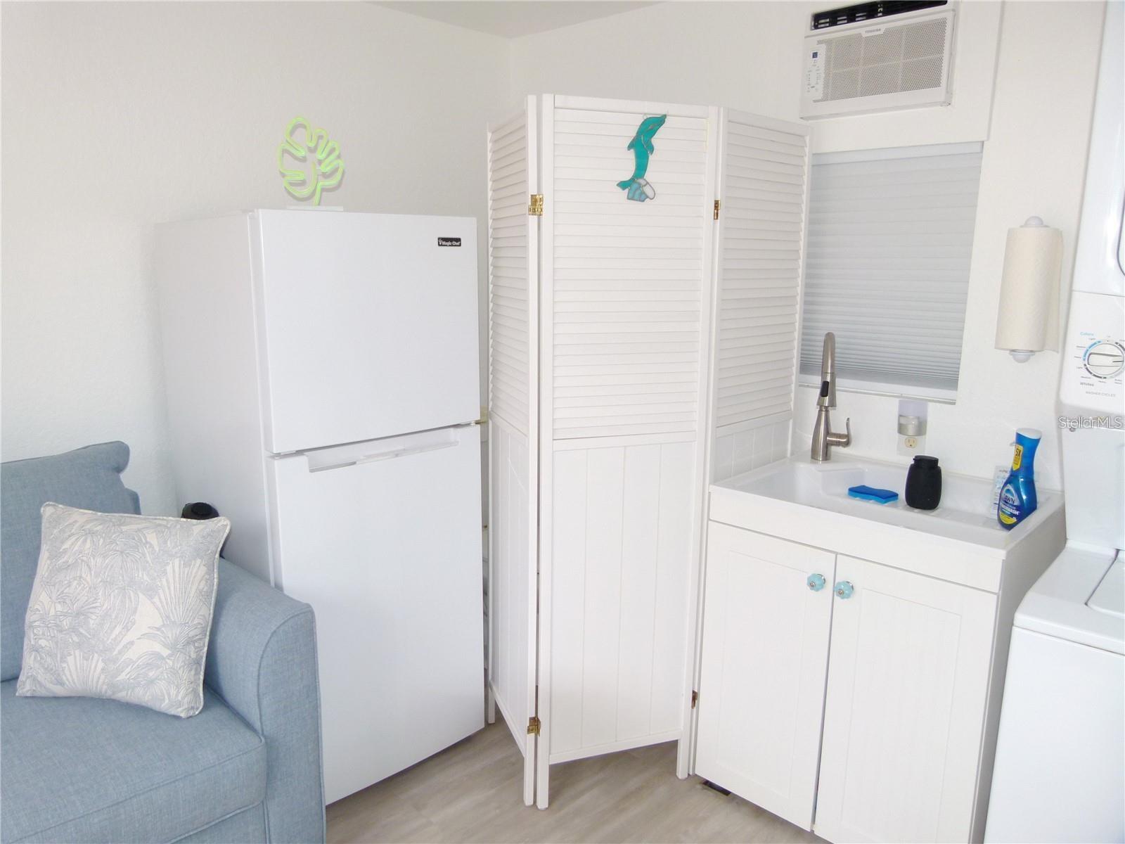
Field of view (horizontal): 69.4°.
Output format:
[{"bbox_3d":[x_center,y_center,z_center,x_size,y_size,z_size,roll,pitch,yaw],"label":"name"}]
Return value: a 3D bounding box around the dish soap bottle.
[{"bbox_3d":[1.113,0.140,1.959,0.060,0.232,0.095,-6,13,-30],"label":"dish soap bottle"}]

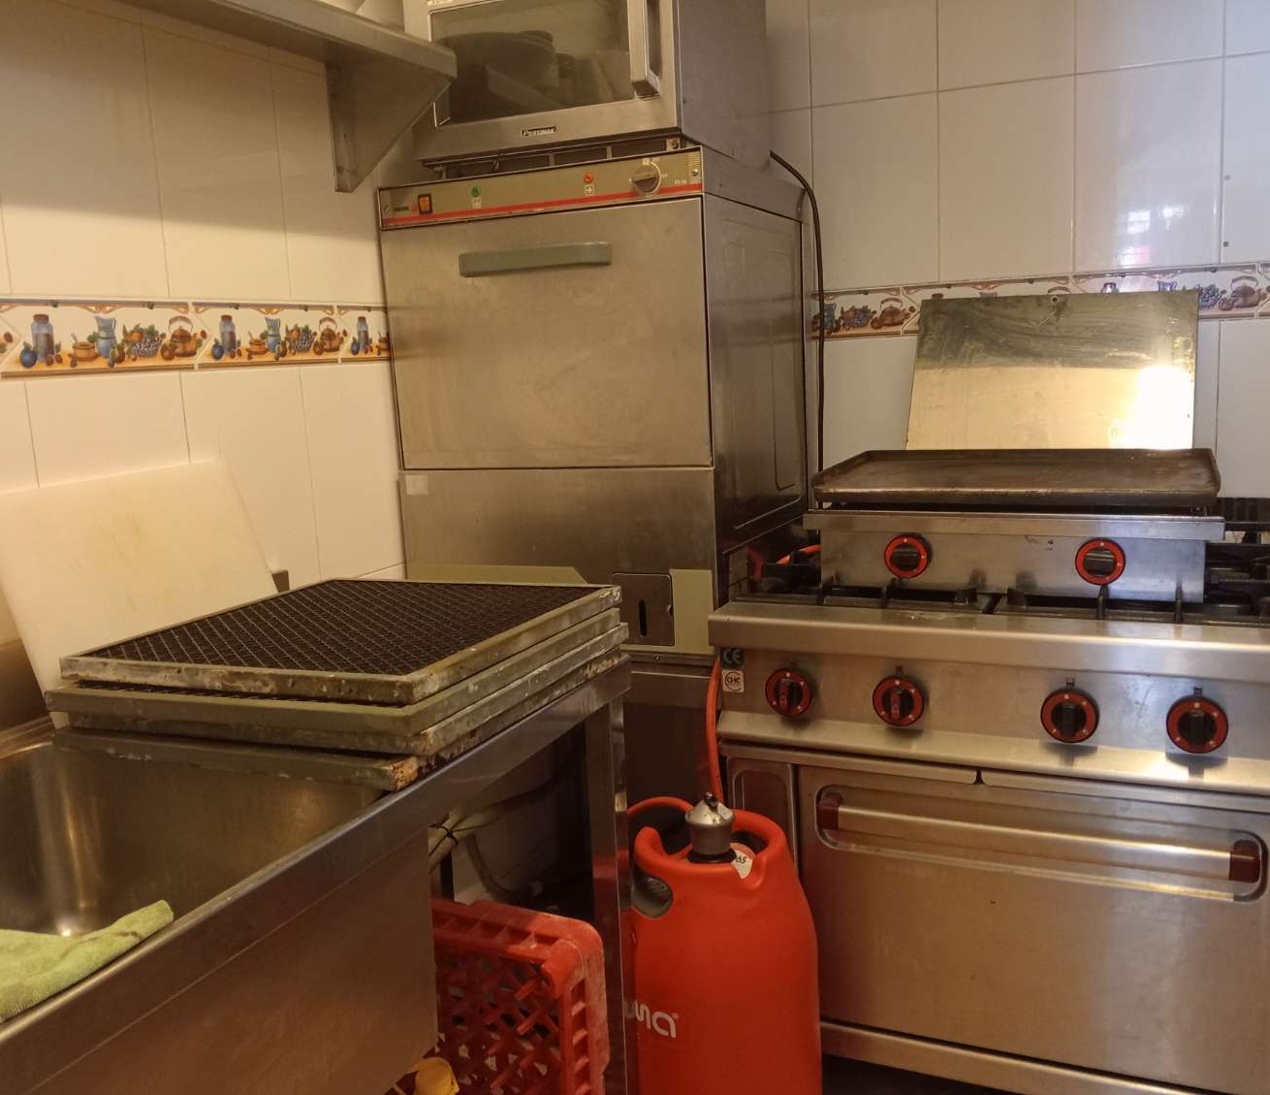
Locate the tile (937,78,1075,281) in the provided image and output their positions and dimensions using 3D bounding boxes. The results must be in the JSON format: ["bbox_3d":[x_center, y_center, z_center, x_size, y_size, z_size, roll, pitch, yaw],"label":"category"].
[{"bbox_3d":[0.714,-0.704,2.272,0.252,0.361,0.010,2,10,24],"label":"tile"}]

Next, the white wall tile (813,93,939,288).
[{"bbox_3d":[0.483,-0.710,2.374,0.252,0.361,0.010,2,10,24],"label":"white wall tile"}]

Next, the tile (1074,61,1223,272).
[{"bbox_3d":[0.945,-0.697,2.170,0.252,0.361,0.010,2,10,24],"label":"tile"}]

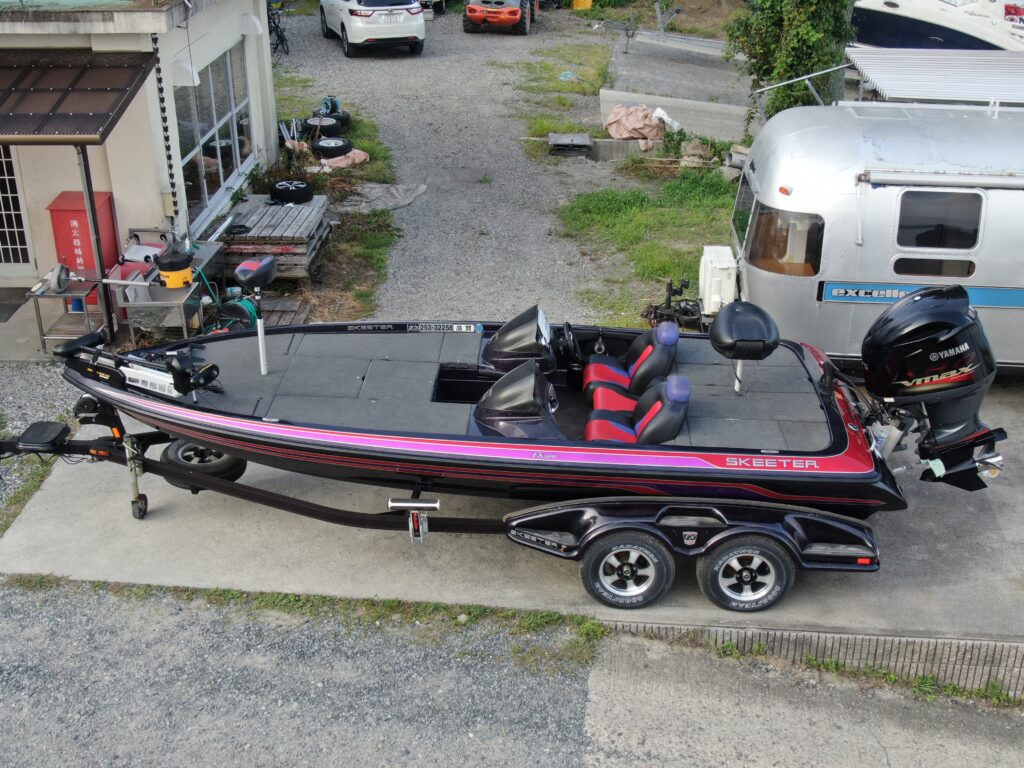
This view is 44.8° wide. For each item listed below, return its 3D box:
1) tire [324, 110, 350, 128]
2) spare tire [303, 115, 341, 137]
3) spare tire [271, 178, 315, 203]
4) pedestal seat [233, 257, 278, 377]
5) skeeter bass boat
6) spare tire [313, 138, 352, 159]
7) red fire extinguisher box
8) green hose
[{"bbox_3d":[-3.384,-4.989,23.391,0.684,0.210,0.684,0,24,0],"label":"tire"},{"bbox_3d":[-3.486,-4.694,22.735,0.692,0.210,0.692,0,24,0],"label":"spare tire"},{"bbox_3d":[-2.950,-2.587,16.698,0.588,0.210,0.588,0,24,0],"label":"spare tire"},{"bbox_3d":[-1.983,-0.492,9.471,0.340,0.930,0.330,-7,25,-14],"label":"pedestal seat"},{"bbox_3d":[-0.164,0.147,9.582,7.790,2.120,2.450,2,24,4],"label":"skeeter bass boat"},{"bbox_3d":[-3.061,-4.042,21.278,0.656,0.210,0.656,0,24,0],"label":"spare tire"},{"bbox_3d":[-4.995,-1.586,14.600,0.616,1.230,0.500,0,24,1],"label":"red fire extinguisher box"},{"bbox_3d":[-3.160,-0.916,13.801,0.680,0.640,0.500,0,24,0],"label":"green hose"}]

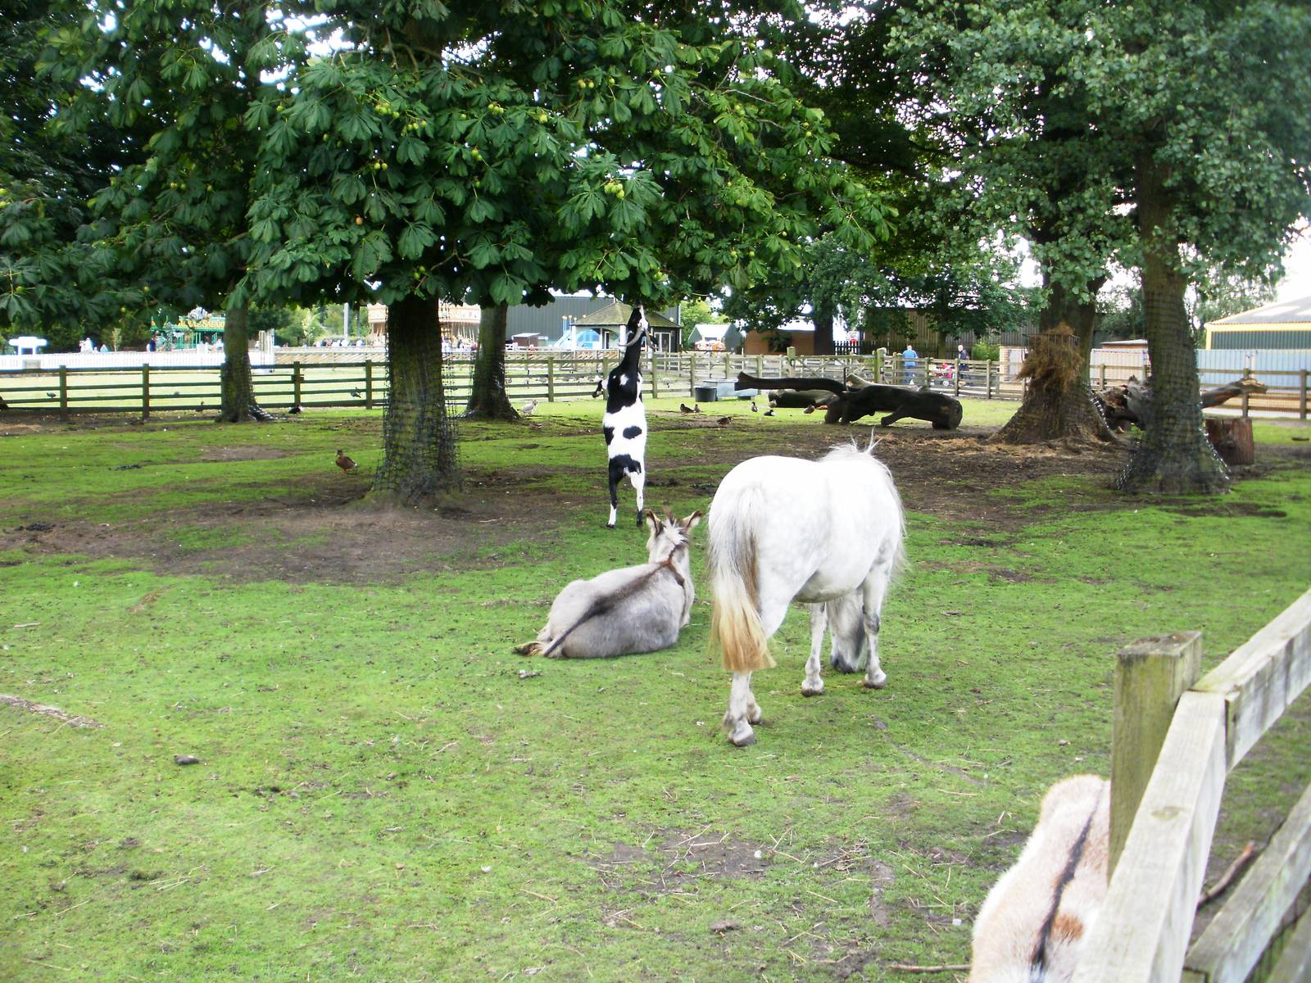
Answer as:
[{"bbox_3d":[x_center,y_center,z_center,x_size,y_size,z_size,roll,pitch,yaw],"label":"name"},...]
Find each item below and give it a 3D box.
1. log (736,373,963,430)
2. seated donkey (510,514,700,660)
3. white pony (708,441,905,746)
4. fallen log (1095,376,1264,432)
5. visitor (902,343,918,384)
[{"bbox_3d":[3.870,-1.894,27.755,4.500,1.100,1.100,3,7,24],"label":"log"},{"bbox_3d":[-0.180,0.462,7.571,0.640,0.680,1.180,5,8,38],"label":"seated donkey"},{"bbox_3d":[0.700,0.373,6.144,0.530,1.160,1.480,4,7,32],"label":"white pony"},{"bbox_3d":[10.300,-1.779,26.862,3.300,1.060,1.000,1,6,8],"label":"fallen log"},{"bbox_3d":[10.350,-5.162,55.566,0.580,1.720,0.380,0,6,0],"label":"visitor"}]

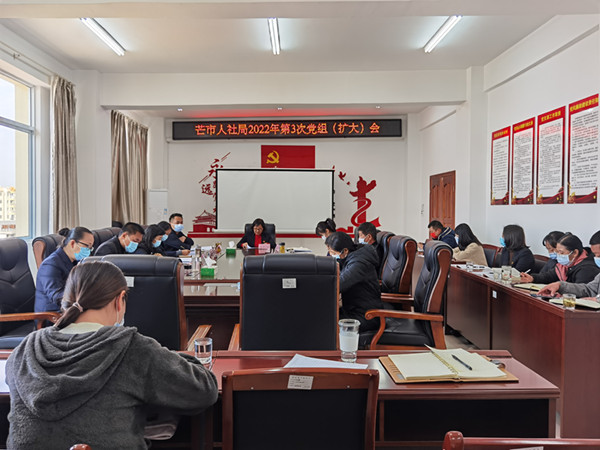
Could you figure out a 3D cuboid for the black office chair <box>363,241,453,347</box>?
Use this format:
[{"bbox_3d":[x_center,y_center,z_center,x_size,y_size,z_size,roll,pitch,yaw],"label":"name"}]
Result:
[{"bbox_3d":[0.793,0.702,3.716,0.680,1.160,0.650,0,2,5],"label":"black office chair"}]

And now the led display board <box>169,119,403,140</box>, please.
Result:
[{"bbox_3d":[-0.285,-2.180,10.550,5.150,0.420,0.110,0,2,-1],"label":"led display board"}]

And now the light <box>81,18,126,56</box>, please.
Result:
[{"bbox_3d":[-2.260,-2.220,5.480,0.125,0.090,1.220,0,2,-1],"label":"light"}]

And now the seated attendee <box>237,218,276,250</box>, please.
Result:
[{"bbox_3d":[-0.650,0.518,7.050,0.580,1.180,0.700,0,2,-1],"label":"seated attendee"}]

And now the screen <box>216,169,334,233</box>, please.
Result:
[{"bbox_3d":[-0.577,-0.562,10.877,2.760,1.500,0.080,0,2,-1],"label":"screen"}]

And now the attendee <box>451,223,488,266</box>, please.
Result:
[{"bbox_3d":[2.079,0.602,5.851,0.700,1.200,0.480,0,2,-1],"label":"attendee"}]

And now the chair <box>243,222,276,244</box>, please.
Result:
[{"bbox_3d":[-0.610,0.535,7.350,0.600,1.120,0.680,0,2,-1],"label":"chair"}]

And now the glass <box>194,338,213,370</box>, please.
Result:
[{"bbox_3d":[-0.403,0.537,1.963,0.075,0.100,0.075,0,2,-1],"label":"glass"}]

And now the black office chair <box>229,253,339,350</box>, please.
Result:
[{"bbox_3d":[-0.060,0.718,2.730,0.630,1.150,0.700,0,2,-1],"label":"black office chair"}]

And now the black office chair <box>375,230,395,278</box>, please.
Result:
[{"bbox_3d":[0.636,0.654,4.992,0.680,1.160,0.650,0,2,2],"label":"black office chair"}]

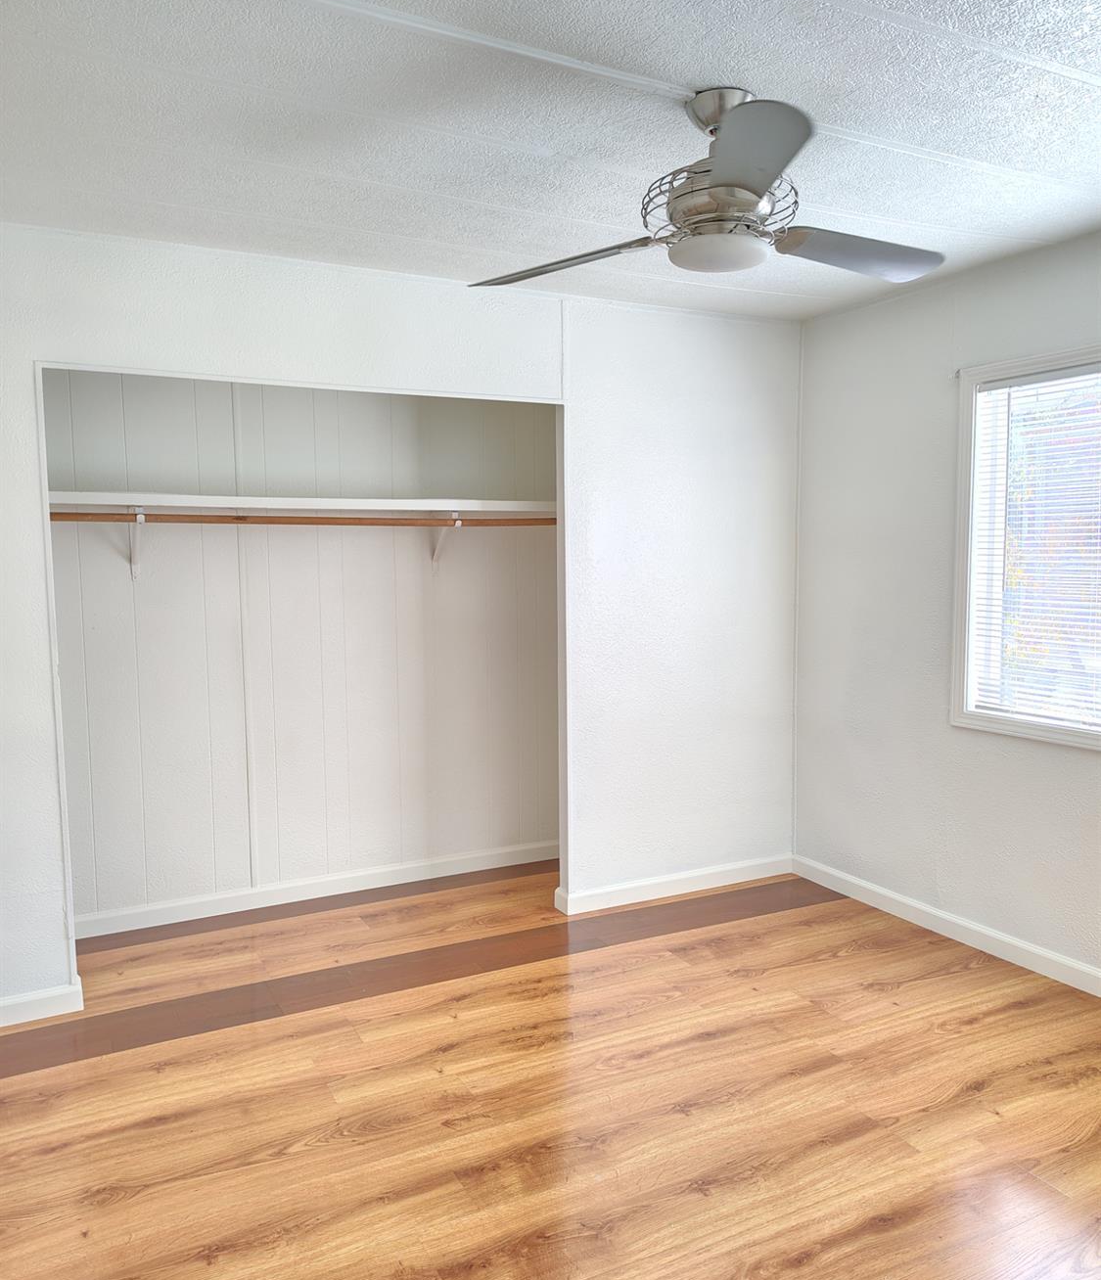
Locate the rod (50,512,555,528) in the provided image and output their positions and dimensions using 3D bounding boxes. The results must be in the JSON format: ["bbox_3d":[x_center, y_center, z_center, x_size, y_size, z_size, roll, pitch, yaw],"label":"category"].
[{"bbox_3d":[-0.811,-0.457,3.893,2.060,0.033,0.033,-3,6,-27],"label":"rod"}]

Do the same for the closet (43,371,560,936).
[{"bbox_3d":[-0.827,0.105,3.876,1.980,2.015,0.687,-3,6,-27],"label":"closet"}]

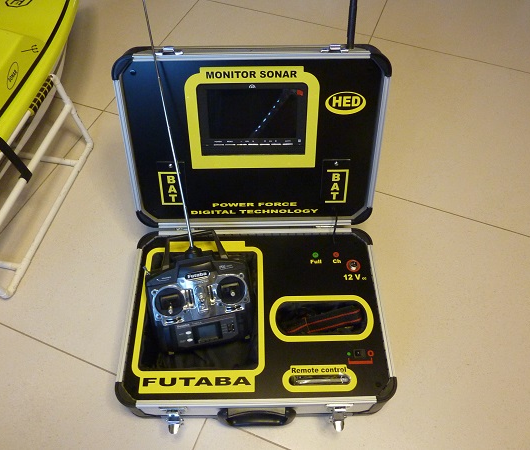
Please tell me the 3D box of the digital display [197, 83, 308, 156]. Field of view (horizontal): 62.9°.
[{"bbox_3d":[-0.021,-0.186,0.759,0.185,0.128,0.022,-1,33,0],"label":"digital display"}]

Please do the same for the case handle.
[{"bbox_3d":[-0.014,0.320,0.717,0.129,0.034,0.030,-1,57,0],"label":"case handle"}]

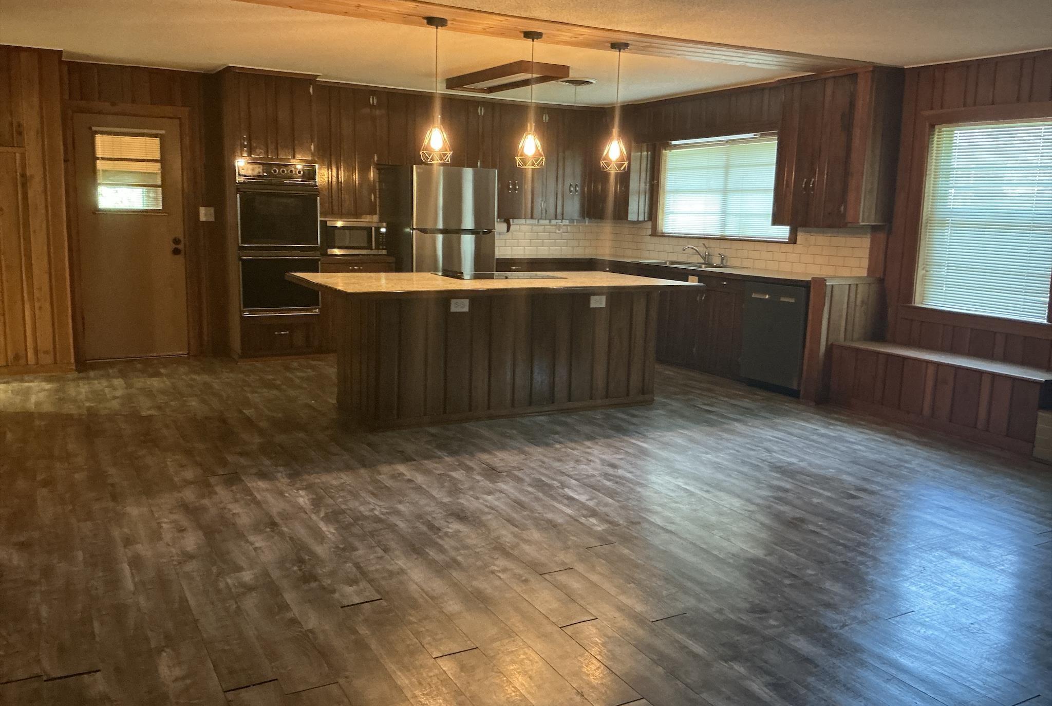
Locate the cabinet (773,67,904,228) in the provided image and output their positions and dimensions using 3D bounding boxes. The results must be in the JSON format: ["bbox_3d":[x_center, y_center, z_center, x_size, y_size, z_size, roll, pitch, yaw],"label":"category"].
[{"bbox_3d":[2.398,-1.570,6.653,0.334,1.157,0.868,-4,11,-30],"label":"cabinet"}]

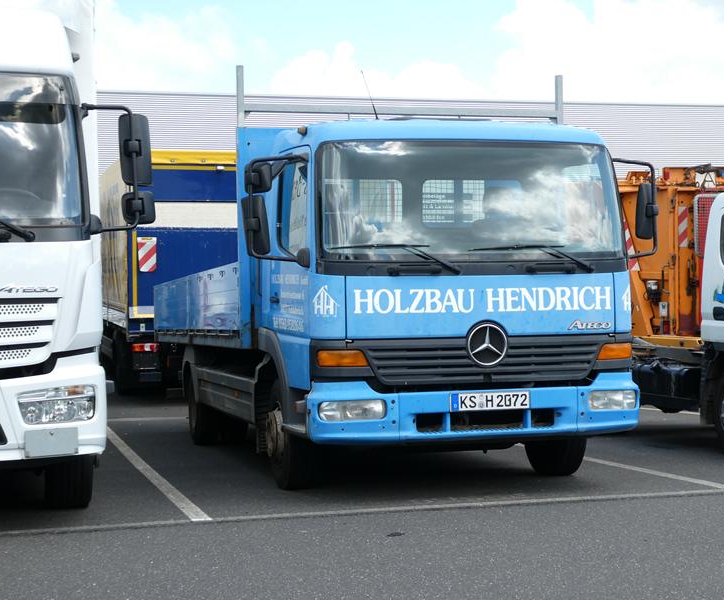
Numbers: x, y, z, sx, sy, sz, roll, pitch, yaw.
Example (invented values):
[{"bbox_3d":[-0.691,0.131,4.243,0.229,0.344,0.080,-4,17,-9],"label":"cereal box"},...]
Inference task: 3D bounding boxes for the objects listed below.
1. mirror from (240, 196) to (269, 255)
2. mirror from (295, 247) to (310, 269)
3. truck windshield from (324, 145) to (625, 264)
[{"bbox_3d":[-0.674,-0.471,8.335,0.170,0.380,0.110,-8,1,0],"label":"mirror"},{"bbox_3d":[-0.369,-0.263,8.164,0.100,0.140,0.110,-1,-1,-15],"label":"mirror"},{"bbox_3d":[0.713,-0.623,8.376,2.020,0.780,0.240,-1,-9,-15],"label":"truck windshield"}]

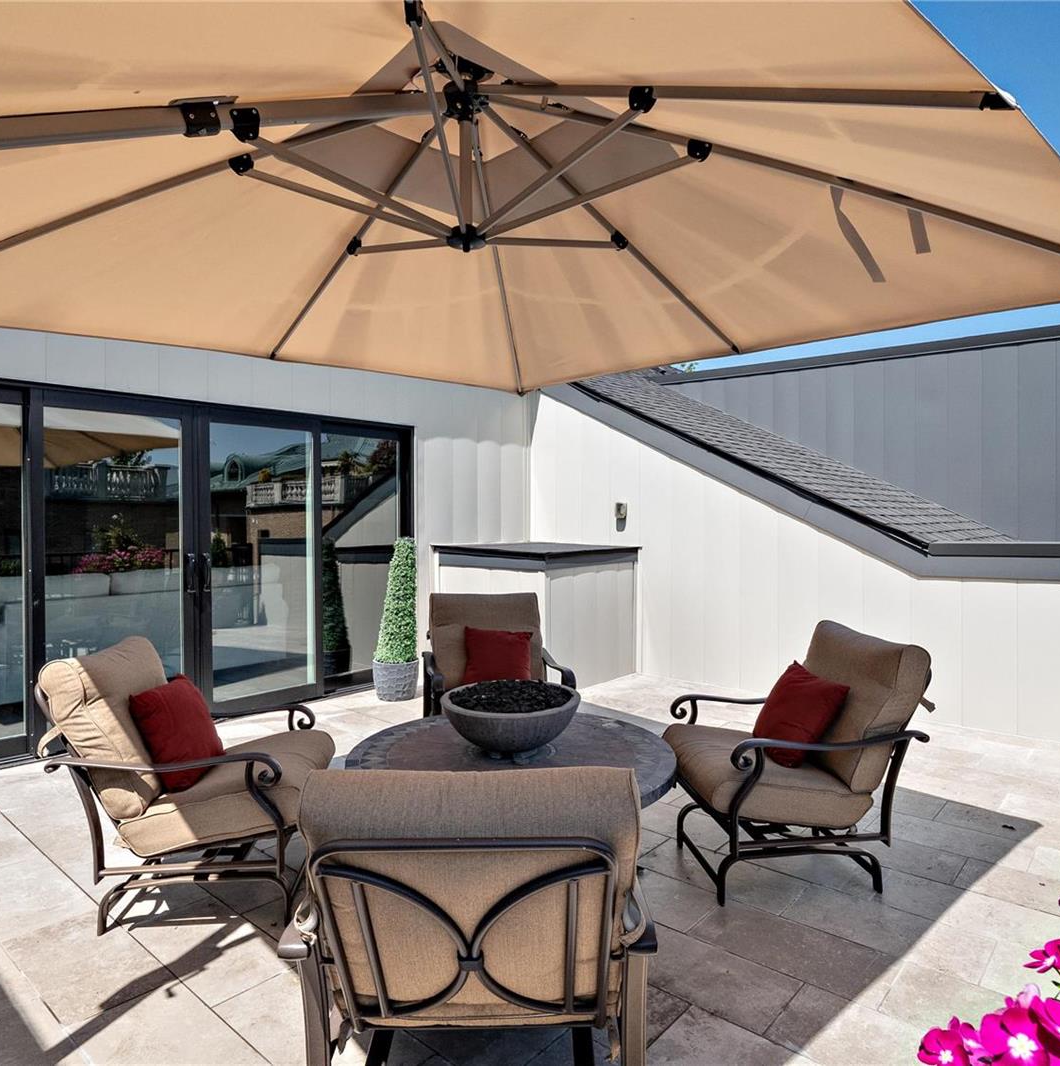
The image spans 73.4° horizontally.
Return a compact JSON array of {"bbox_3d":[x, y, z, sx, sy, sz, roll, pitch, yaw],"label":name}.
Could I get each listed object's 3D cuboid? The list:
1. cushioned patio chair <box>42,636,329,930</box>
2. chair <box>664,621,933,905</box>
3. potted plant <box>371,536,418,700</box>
[{"bbox_3d":[-1.188,0.847,2.574,0.870,0.920,0.700,0,1,-6],"label":"cushioned patio chair"},{"bbox_3d":[0.998,0.834,2.760,0.870,0.920,0.700,0,1,-7],"label":"chair"},{"bbox_3d":[-1.054,0.649,5.550,0.360,1.249,0.360,0,1,0],"label":"potted plant"}]

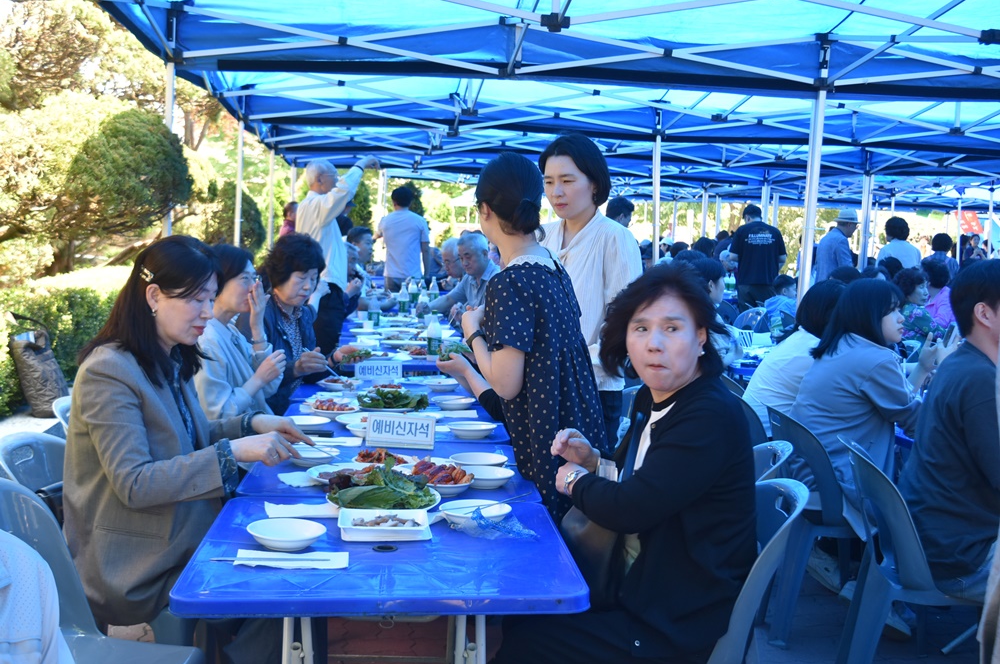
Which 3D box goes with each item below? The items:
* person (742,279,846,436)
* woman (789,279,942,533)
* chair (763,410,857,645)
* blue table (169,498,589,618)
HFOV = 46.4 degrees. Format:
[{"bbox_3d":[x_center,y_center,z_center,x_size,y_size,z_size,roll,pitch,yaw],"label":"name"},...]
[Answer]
[{"bbox_3d":[1.280,0.400,4.680,0.700,1.210,0.460,0,6,-16],"label":"person"},{"bbox_3d":[1.306,0.435,4.097,0.600,1.210,0.470,1,5,-5],"label":"woman"},{"bbox_3d":[1.175,0.646,4.105,0.520,0.780,0.470,1,5,-5],"label":"chair"},{"bbox_3d":[-0.245,0.791,2.436,0.750,0.720,0.750,1,5,-5],"label":"blue table"}]

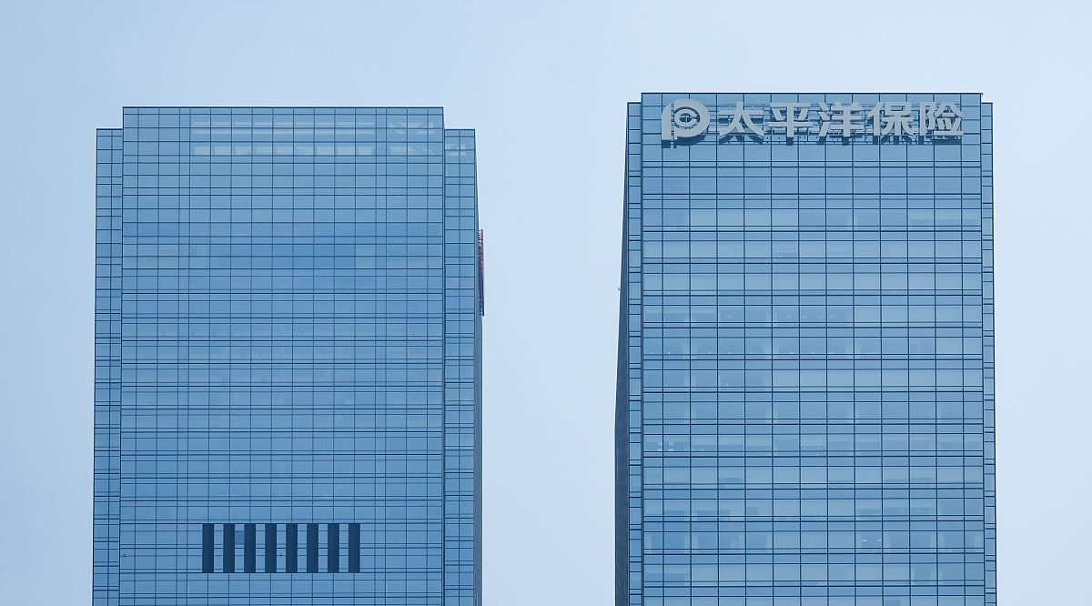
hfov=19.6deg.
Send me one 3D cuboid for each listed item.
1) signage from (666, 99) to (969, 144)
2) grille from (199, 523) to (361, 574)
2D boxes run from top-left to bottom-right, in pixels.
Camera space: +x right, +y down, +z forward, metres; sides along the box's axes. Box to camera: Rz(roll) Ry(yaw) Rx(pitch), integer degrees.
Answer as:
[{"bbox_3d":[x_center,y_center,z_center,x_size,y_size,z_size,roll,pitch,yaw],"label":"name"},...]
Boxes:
[{"bbox_3d":[34.385,-23.588,406.800,38.962,5.516,0.700,0,-4,-2],"label":"signage"},{"bbox_3d":[-44.668,41.516,533.000,26.755,8.457,0.500,0,-4,-2],"label":"grille"}]

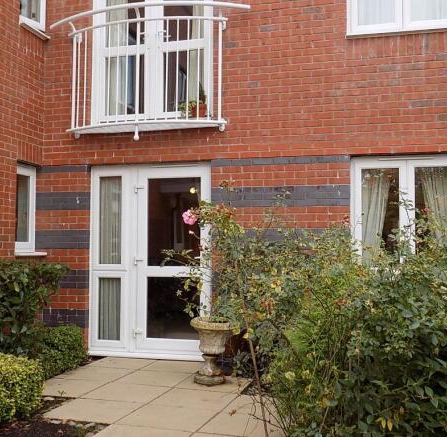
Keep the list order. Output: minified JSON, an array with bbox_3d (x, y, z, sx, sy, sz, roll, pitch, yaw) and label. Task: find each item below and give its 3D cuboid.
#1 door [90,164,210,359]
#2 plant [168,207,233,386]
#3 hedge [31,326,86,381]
[{"bbox_3d":[-0.827,0.465,6.394,1.430,2.190,0.130,-1,-3,13],"label":"door"},{"bbox_3d":[-0.196,0.704,5.313,0.580,1.600,0.550,0,-3,0],"label":"plant"},{"bbox_3d":[-1.815,1.329,5.830,0.520,0.400,0.880,-1,-3,13],"label":"hedge"}]

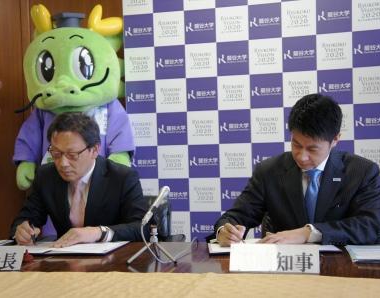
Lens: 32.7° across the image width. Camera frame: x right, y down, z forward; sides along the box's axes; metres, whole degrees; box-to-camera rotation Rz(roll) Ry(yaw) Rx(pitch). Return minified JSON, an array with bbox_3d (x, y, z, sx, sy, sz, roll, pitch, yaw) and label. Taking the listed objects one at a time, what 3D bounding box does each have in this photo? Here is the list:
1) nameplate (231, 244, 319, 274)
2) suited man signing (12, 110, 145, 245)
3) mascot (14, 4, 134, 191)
[{"bbox_3d":[0.225,0.288,1.690,0.237,0.076,0.055,-1,1,17],"label":"nameplate"},{"bbox_3d":[-0.396,0.447,2.377,0.530,1.170,0.720,-1,1,20],"label":"suited man signing"},{"bbox_3d":[-0.529,0.177,3.023,0.580,1.700,0.560,-2,1,14],"label":"mascot"}]

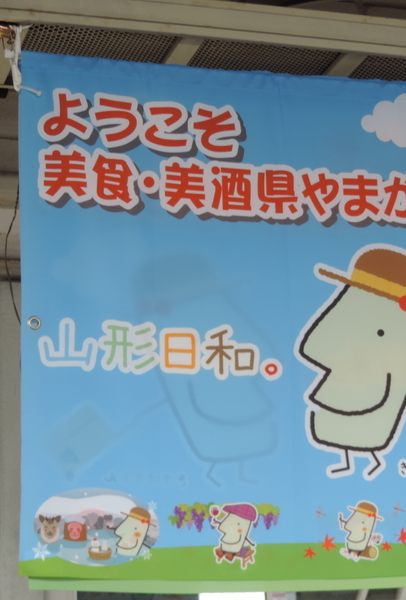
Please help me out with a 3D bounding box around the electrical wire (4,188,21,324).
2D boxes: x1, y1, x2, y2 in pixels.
[{"bbox_3d":[-0.622,-0.143,5.287,0.050,0.460,0.050,2,-16,-16],"label":"electrical wire"}]

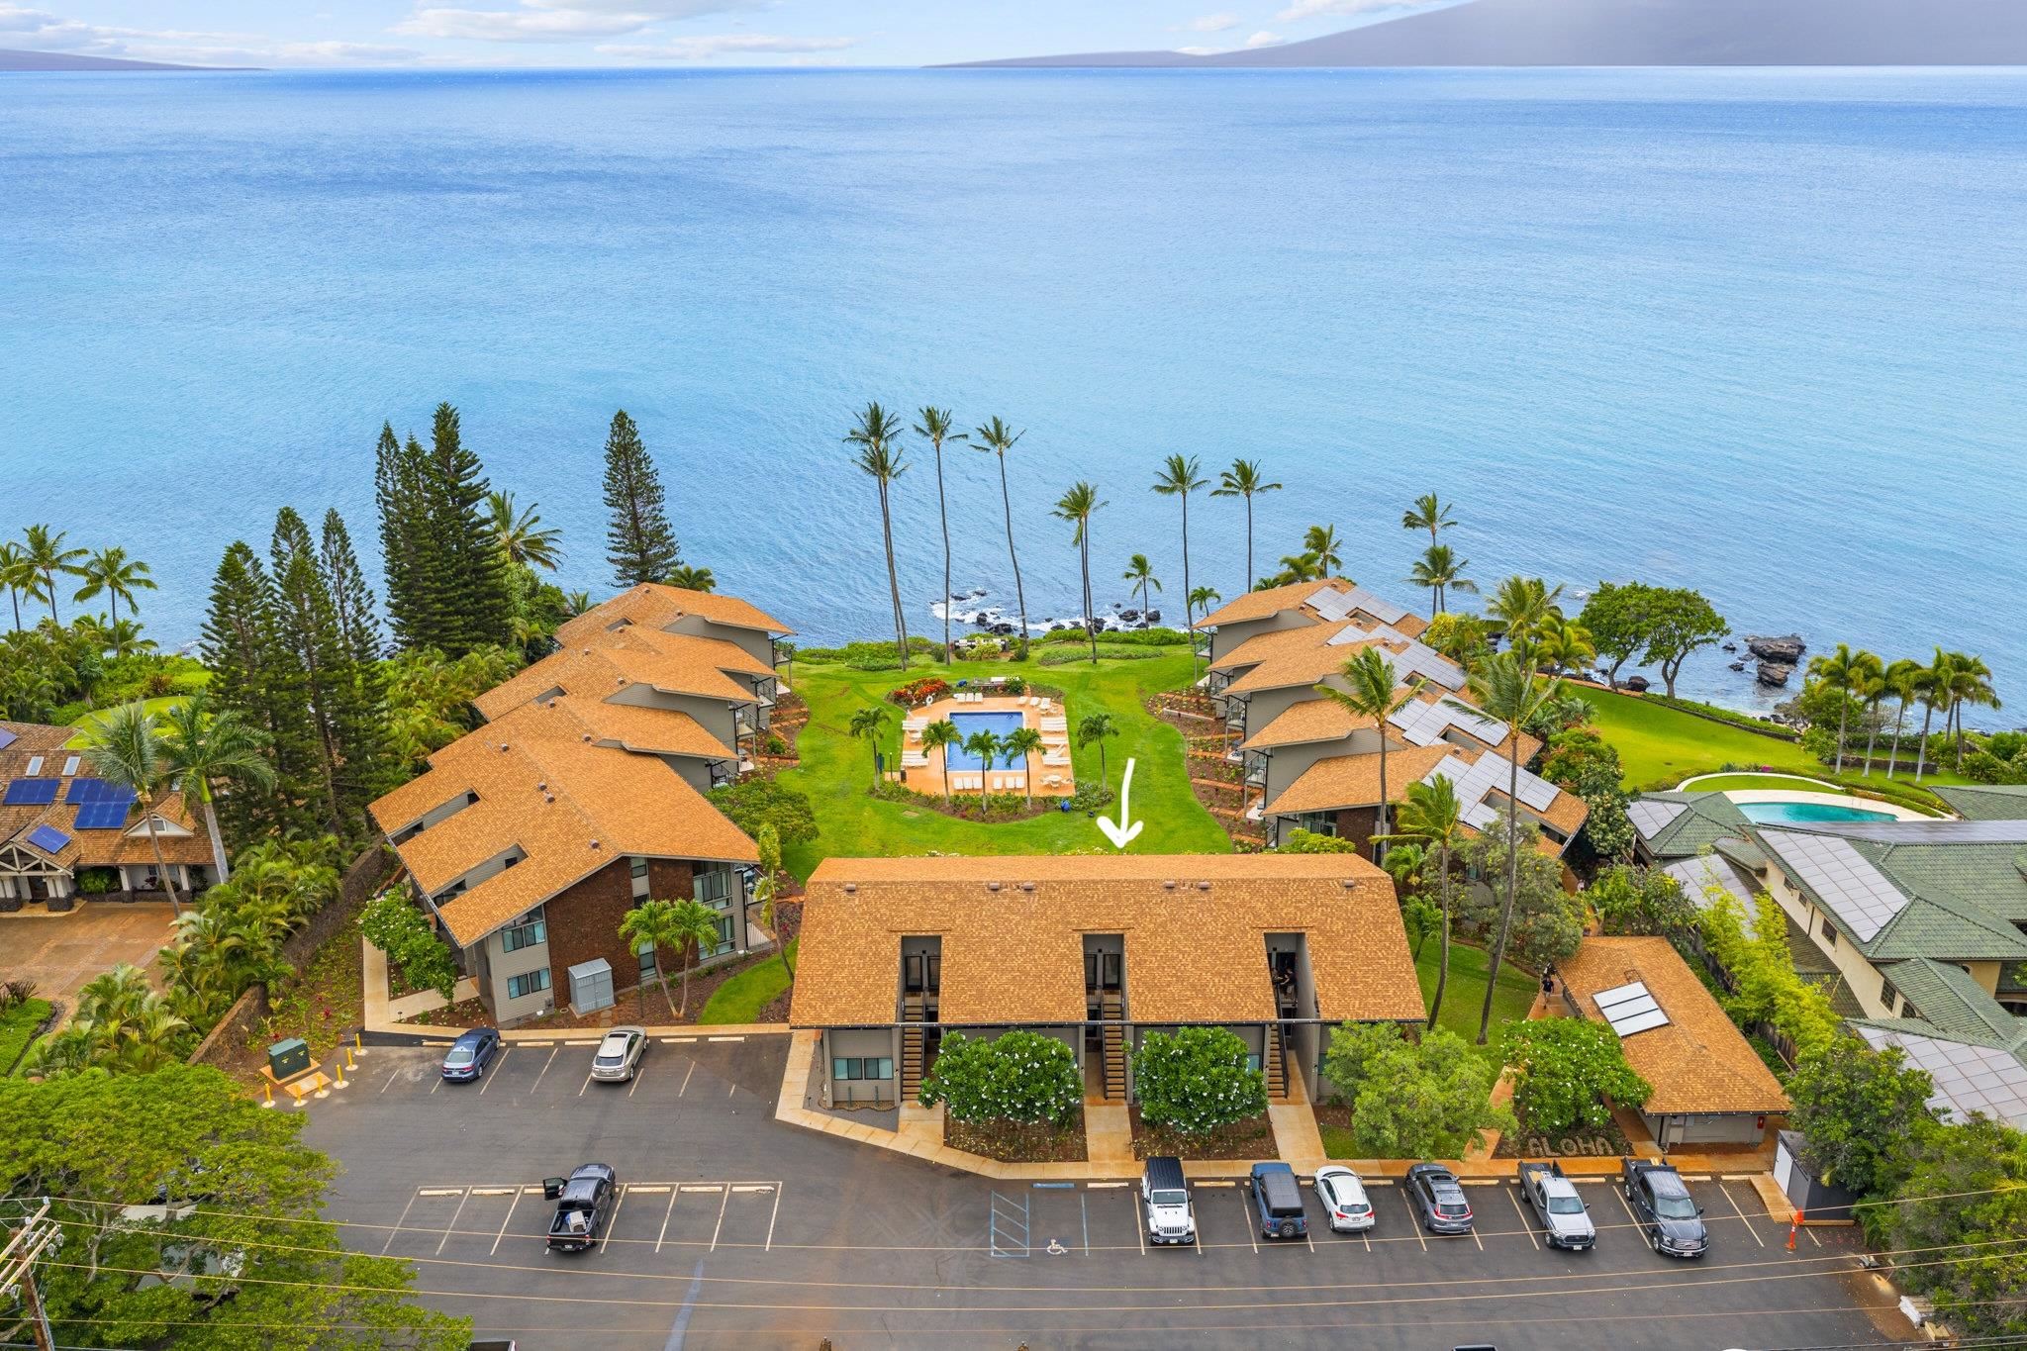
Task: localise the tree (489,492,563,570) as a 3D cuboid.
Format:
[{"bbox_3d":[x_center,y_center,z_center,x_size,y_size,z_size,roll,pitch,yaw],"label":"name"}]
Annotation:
[{"bbox_3d":[-45.161,-8.500,146.506,7.800,17.904,7.800,0,21,0],"label":"tree"}]

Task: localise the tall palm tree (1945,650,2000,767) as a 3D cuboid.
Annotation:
[{"bbox_3d":[71.762,2.912,119.094,4.269,9.788,4.269,0,21,0],"label":"tall palm tree"}]

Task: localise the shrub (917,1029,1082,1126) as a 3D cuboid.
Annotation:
[{"bbox_3d":[-0.521,19.505,75.995,7.787,4.900,5.000,0,21,0],"label":"shrub"}]

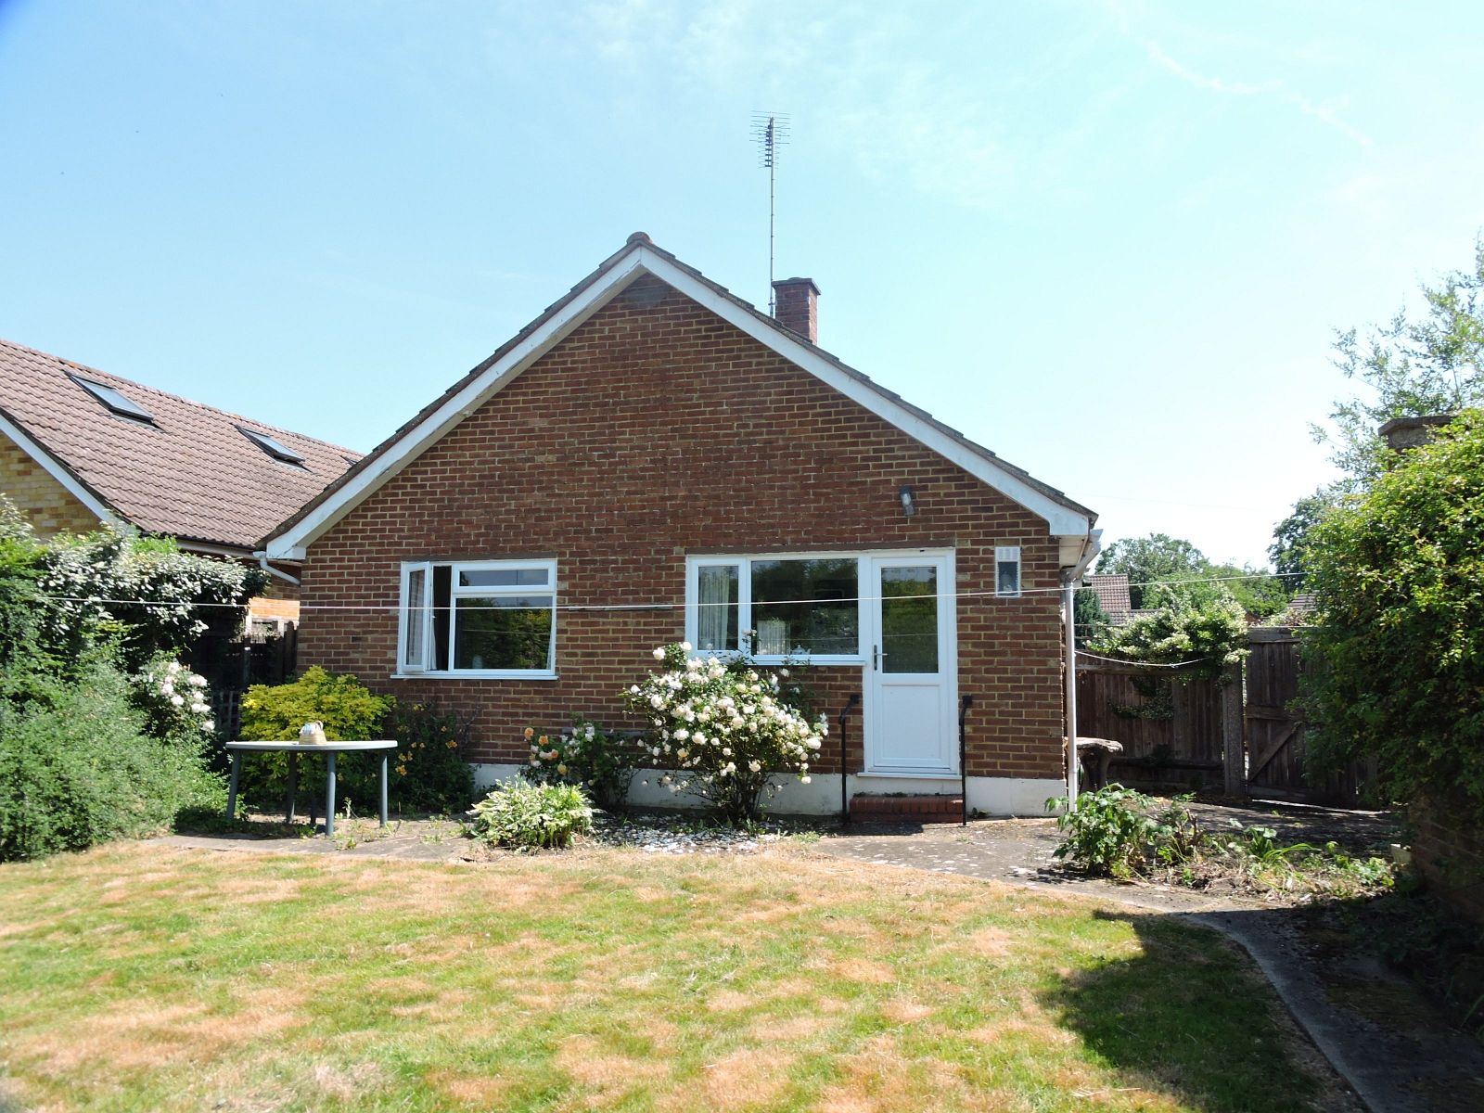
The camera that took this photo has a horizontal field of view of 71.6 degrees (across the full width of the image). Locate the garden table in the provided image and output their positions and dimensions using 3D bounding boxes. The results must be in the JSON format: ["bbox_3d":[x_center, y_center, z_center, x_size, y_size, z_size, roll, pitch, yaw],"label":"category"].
[{"bbox_3d":[-3.670,1.948,8.780,1.450,0.720,0.900,0,-6,0],"label":"garden table"}]

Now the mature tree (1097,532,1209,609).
[{"bbox_3d":[23.037,2.823,58.000,6.600,8.600,6.400,0,-6,0],"label":"mature tree"}]

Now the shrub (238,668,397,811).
[{"bbox_3d":[-4.162,1.750,10.050,1.460,1.340,1.250,-1,-6,14],"label":"shrub"}]

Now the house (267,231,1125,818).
[{"bbox_3d":[0.173,-0.077,14.823,8.550,5.900,10.000,-1,-6,14],"label":"house"}]

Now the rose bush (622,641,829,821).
[{"bbox_3d":[-0.151,1.543,8.950,1.720,1.540,1.350,-1,-6,14],"label":"rose bush"}]

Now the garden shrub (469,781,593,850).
[{"bbox_3d":[-1.686,2.012,8.200,0.950,0.480,0.850,0,-6,0],"label":"garden shrub"}]

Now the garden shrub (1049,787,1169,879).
[{"bbox_3d":[2.502,1.820,7.050,0.780,0.580,0.740,0,-6,0],"label":"garden shrub"}]

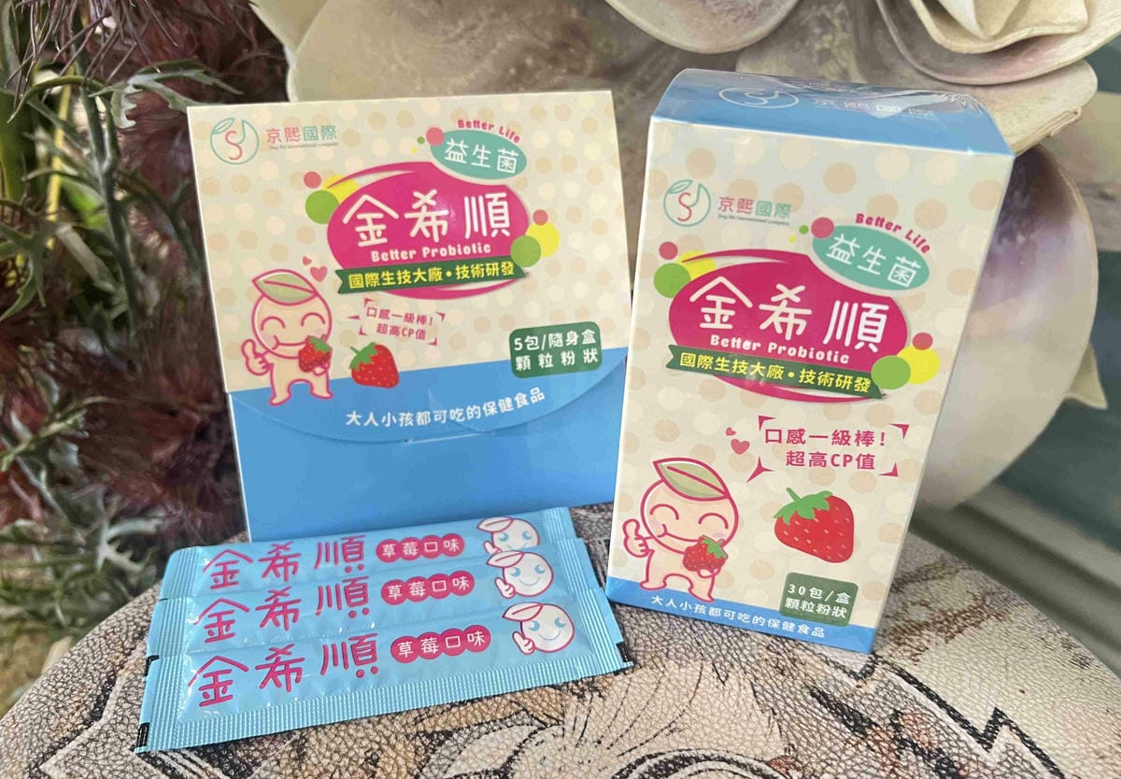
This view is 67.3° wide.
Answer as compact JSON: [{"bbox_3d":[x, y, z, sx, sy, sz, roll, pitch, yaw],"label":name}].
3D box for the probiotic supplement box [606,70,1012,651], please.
[{"bbox_3d":[0.060,-0.006,0.234,0.074,0.137,0.057,9,27,11],"label":"probiotic supplement box"}]

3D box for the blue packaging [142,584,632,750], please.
[{"bbox_3d":[-0.041,0.066,0.207,0.116,0.006,0.026,-5,31,-13],"label":"blue packaging"}]

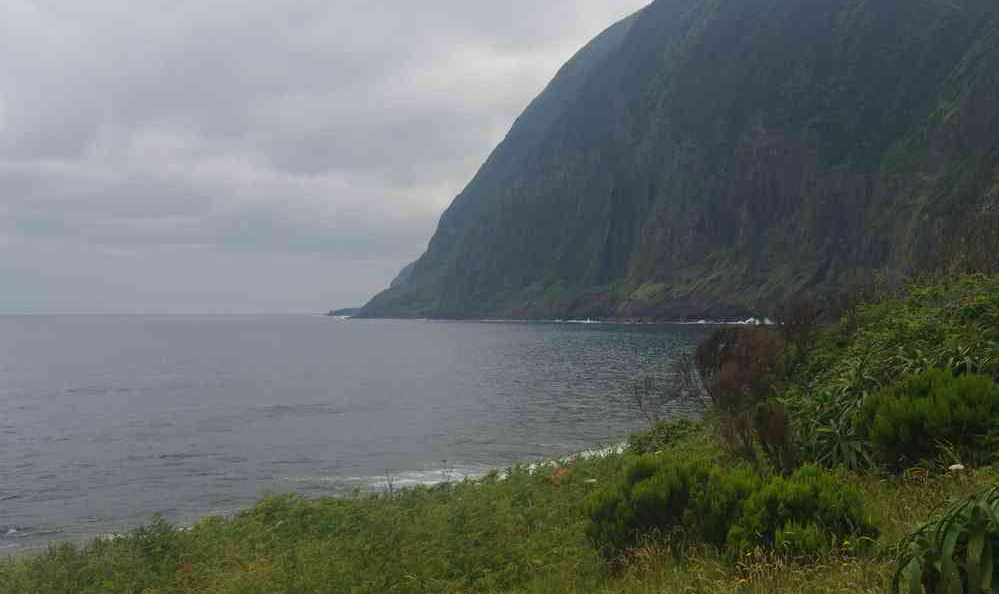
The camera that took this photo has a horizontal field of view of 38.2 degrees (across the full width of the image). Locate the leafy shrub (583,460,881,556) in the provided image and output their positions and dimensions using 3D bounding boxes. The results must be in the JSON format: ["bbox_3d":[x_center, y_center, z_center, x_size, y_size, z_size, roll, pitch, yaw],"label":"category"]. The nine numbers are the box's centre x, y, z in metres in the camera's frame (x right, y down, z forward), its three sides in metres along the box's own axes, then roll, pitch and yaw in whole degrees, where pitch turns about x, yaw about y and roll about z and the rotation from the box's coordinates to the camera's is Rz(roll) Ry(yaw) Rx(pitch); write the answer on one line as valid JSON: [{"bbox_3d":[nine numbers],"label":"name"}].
[{"bbox_3d":[1.546,1.435,9.700,1.900,0.680,1.150,0,-1,0],"label":"leafy shrub"}]

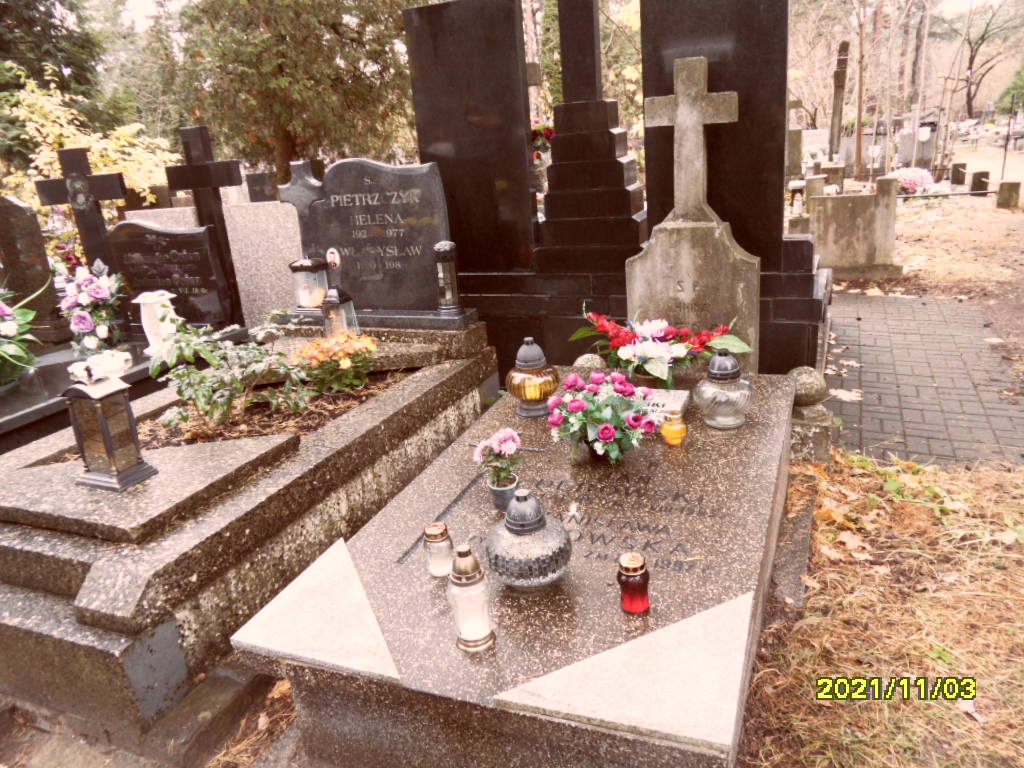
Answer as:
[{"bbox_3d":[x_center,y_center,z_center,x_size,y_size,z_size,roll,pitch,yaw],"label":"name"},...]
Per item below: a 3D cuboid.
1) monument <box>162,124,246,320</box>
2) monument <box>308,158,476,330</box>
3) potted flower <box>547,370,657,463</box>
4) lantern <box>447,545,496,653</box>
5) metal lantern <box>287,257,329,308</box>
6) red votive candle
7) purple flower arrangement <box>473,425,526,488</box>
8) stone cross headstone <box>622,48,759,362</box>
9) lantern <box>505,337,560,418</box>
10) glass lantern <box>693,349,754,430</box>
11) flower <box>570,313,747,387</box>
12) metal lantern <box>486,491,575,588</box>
[{"bbox_3d":[-1.740,-0.886,4.142,0.494,1.142,0.100,3,19,22],"label":"monument"},{"bbox_3d":[-0.725,-0.775,3.920,1.020,0.910,0.200,4,20,21],"label":"monument"},{"bbox_3d":[0.260,0.085,2.123,0.330,0.265,0.300,-3,17,3],"label":"potted flower"},{"bbox_3d":[-0.080,0.409,1.378,0.088,0.215,0.088,-3,17,3],"label":"lantern"},{"bbox_3d":[-1.114,-0.535,3.876,0.155,0.295,0.145,2,18,18],"label":"metal lantern"},{"bbox_3d":[0.288,0.462,1.675,0.076,0.138,0.076,4,20,21],"label":"red votive candle"},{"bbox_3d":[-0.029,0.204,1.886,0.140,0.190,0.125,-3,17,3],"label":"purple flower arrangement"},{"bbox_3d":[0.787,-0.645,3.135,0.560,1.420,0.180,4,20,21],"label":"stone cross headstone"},{"bbox_3d":[0.073,-0.035,2.842,0.218,0.304,0.218,-4,19,1],"label":"lantern"},{"bbox_3d":[0.777,0.009,2.582,0.222,0.276,0.222,4,20,21],"label":"glass lantern"},{"bbox_3d":[0.627,-0.136,2.976,0.690,0.302,0.320,4,20,21],"label":"flower"},{"bbox_3d":[0.035,0.382,1.808,0.221,0.241,0.221,-4,19,1],"label":"metal lantern"}]

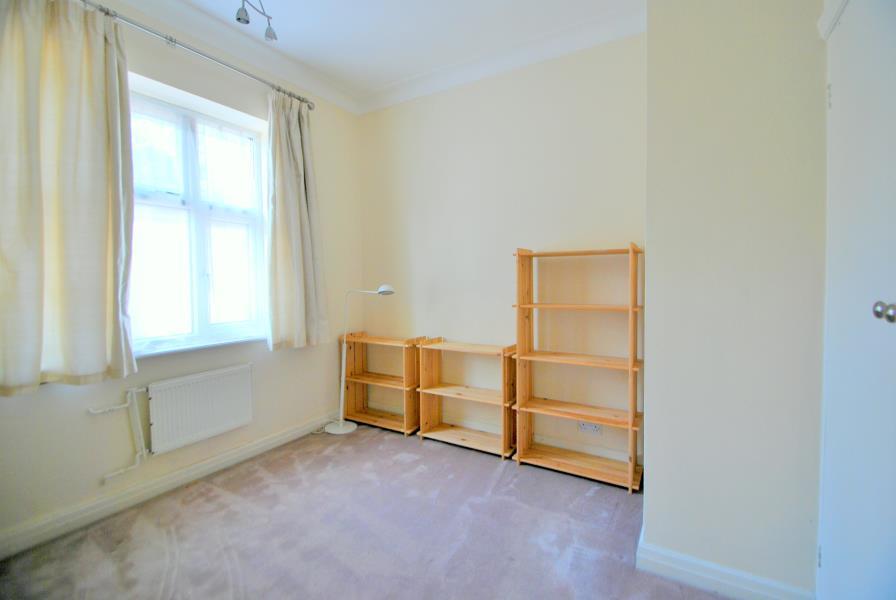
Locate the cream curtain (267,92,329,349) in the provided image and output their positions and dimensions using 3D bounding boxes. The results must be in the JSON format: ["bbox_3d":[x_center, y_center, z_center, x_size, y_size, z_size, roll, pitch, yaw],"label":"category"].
[{"bbox_3d":[-1.109,-0.554,2.798,0.113,1.818,0.470,1,3,31],"label":"cream curtain"}]

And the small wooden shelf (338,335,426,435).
[{"bbox_3d":[-0.552,0.686,3.169,0.756,0.752,0.262,1,3,31],"label":"small wooden shelf"}]

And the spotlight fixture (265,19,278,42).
[{"bbox_3d":[-0.996,-1.511,2.100,0.065,0.115,0.065,1,3,31],"label":"spotlight fixture"}]

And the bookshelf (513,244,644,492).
[{"bbox_3d":[0.798,0.378,2.336,0.737,1.408,0.262,1,3,31],"label":"bookshelf"}]

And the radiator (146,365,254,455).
[{"bbox_3d":[-1.488,0.641,2.281,0.071,0.393,0.565,1,3,31],"label":"radiator"}]

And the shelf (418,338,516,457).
[{"bbox_3d":[0.147,0.696,2.767,0.754,0.752,0.262,1,3,31],"label":"shelf"}]

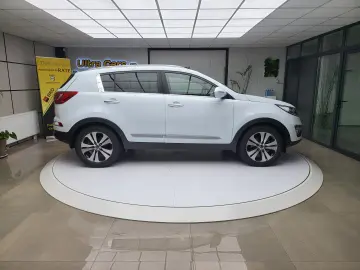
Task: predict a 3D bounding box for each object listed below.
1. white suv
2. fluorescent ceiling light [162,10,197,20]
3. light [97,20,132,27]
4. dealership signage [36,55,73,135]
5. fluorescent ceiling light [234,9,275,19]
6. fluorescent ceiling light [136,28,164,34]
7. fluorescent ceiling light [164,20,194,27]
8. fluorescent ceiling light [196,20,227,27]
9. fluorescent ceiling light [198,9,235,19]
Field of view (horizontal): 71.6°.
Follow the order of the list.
[{"bbox_3d":[-0.030,-0.455,4.834,4.440,1.640,1.870,0,11,-1],"label":"white suv"},{"bbox_3d":[-0.003,-2.003,4.119,0.595,0.050,0.595,0,11,0],"label":"fluorescent ceiling light"},{"bbox_3d":[-1.200,-2.120,4.708,0.595,0.050,0.595,0,11,0],"label":"light"},{"bbox_3d":[-3.270,-0.972,6.709,0.820,2.130,0.150,-8,14,-35],"label":"dealership signage"},{"bbox_3d":[1.202,-2.003,4.119,0.595,0.050,0.595,0,11,0],"label":"fluorescent ceiling light"},{"bbox_3d":[-0.598,-2.237,5.301,0.595,0.050,0.595,0,11,0],"label":"fluorescent ceiling light"},{"bbox_3d":[0.000,-2.120,4.708,0.595,0.050,0.595,0,11,0],"label":"fluorescent ceiling light"},{"bbox_3d":[0.602,-2.120,4.708,0.595,0.050,0.595,0,11,0],"label":"fluorescent ceiling light"},{"bbox_3d":[0.599,-2.003,4.119,0.595,0.050,0.595,0,11,0],"label":"fluorescent ceiling light"}]

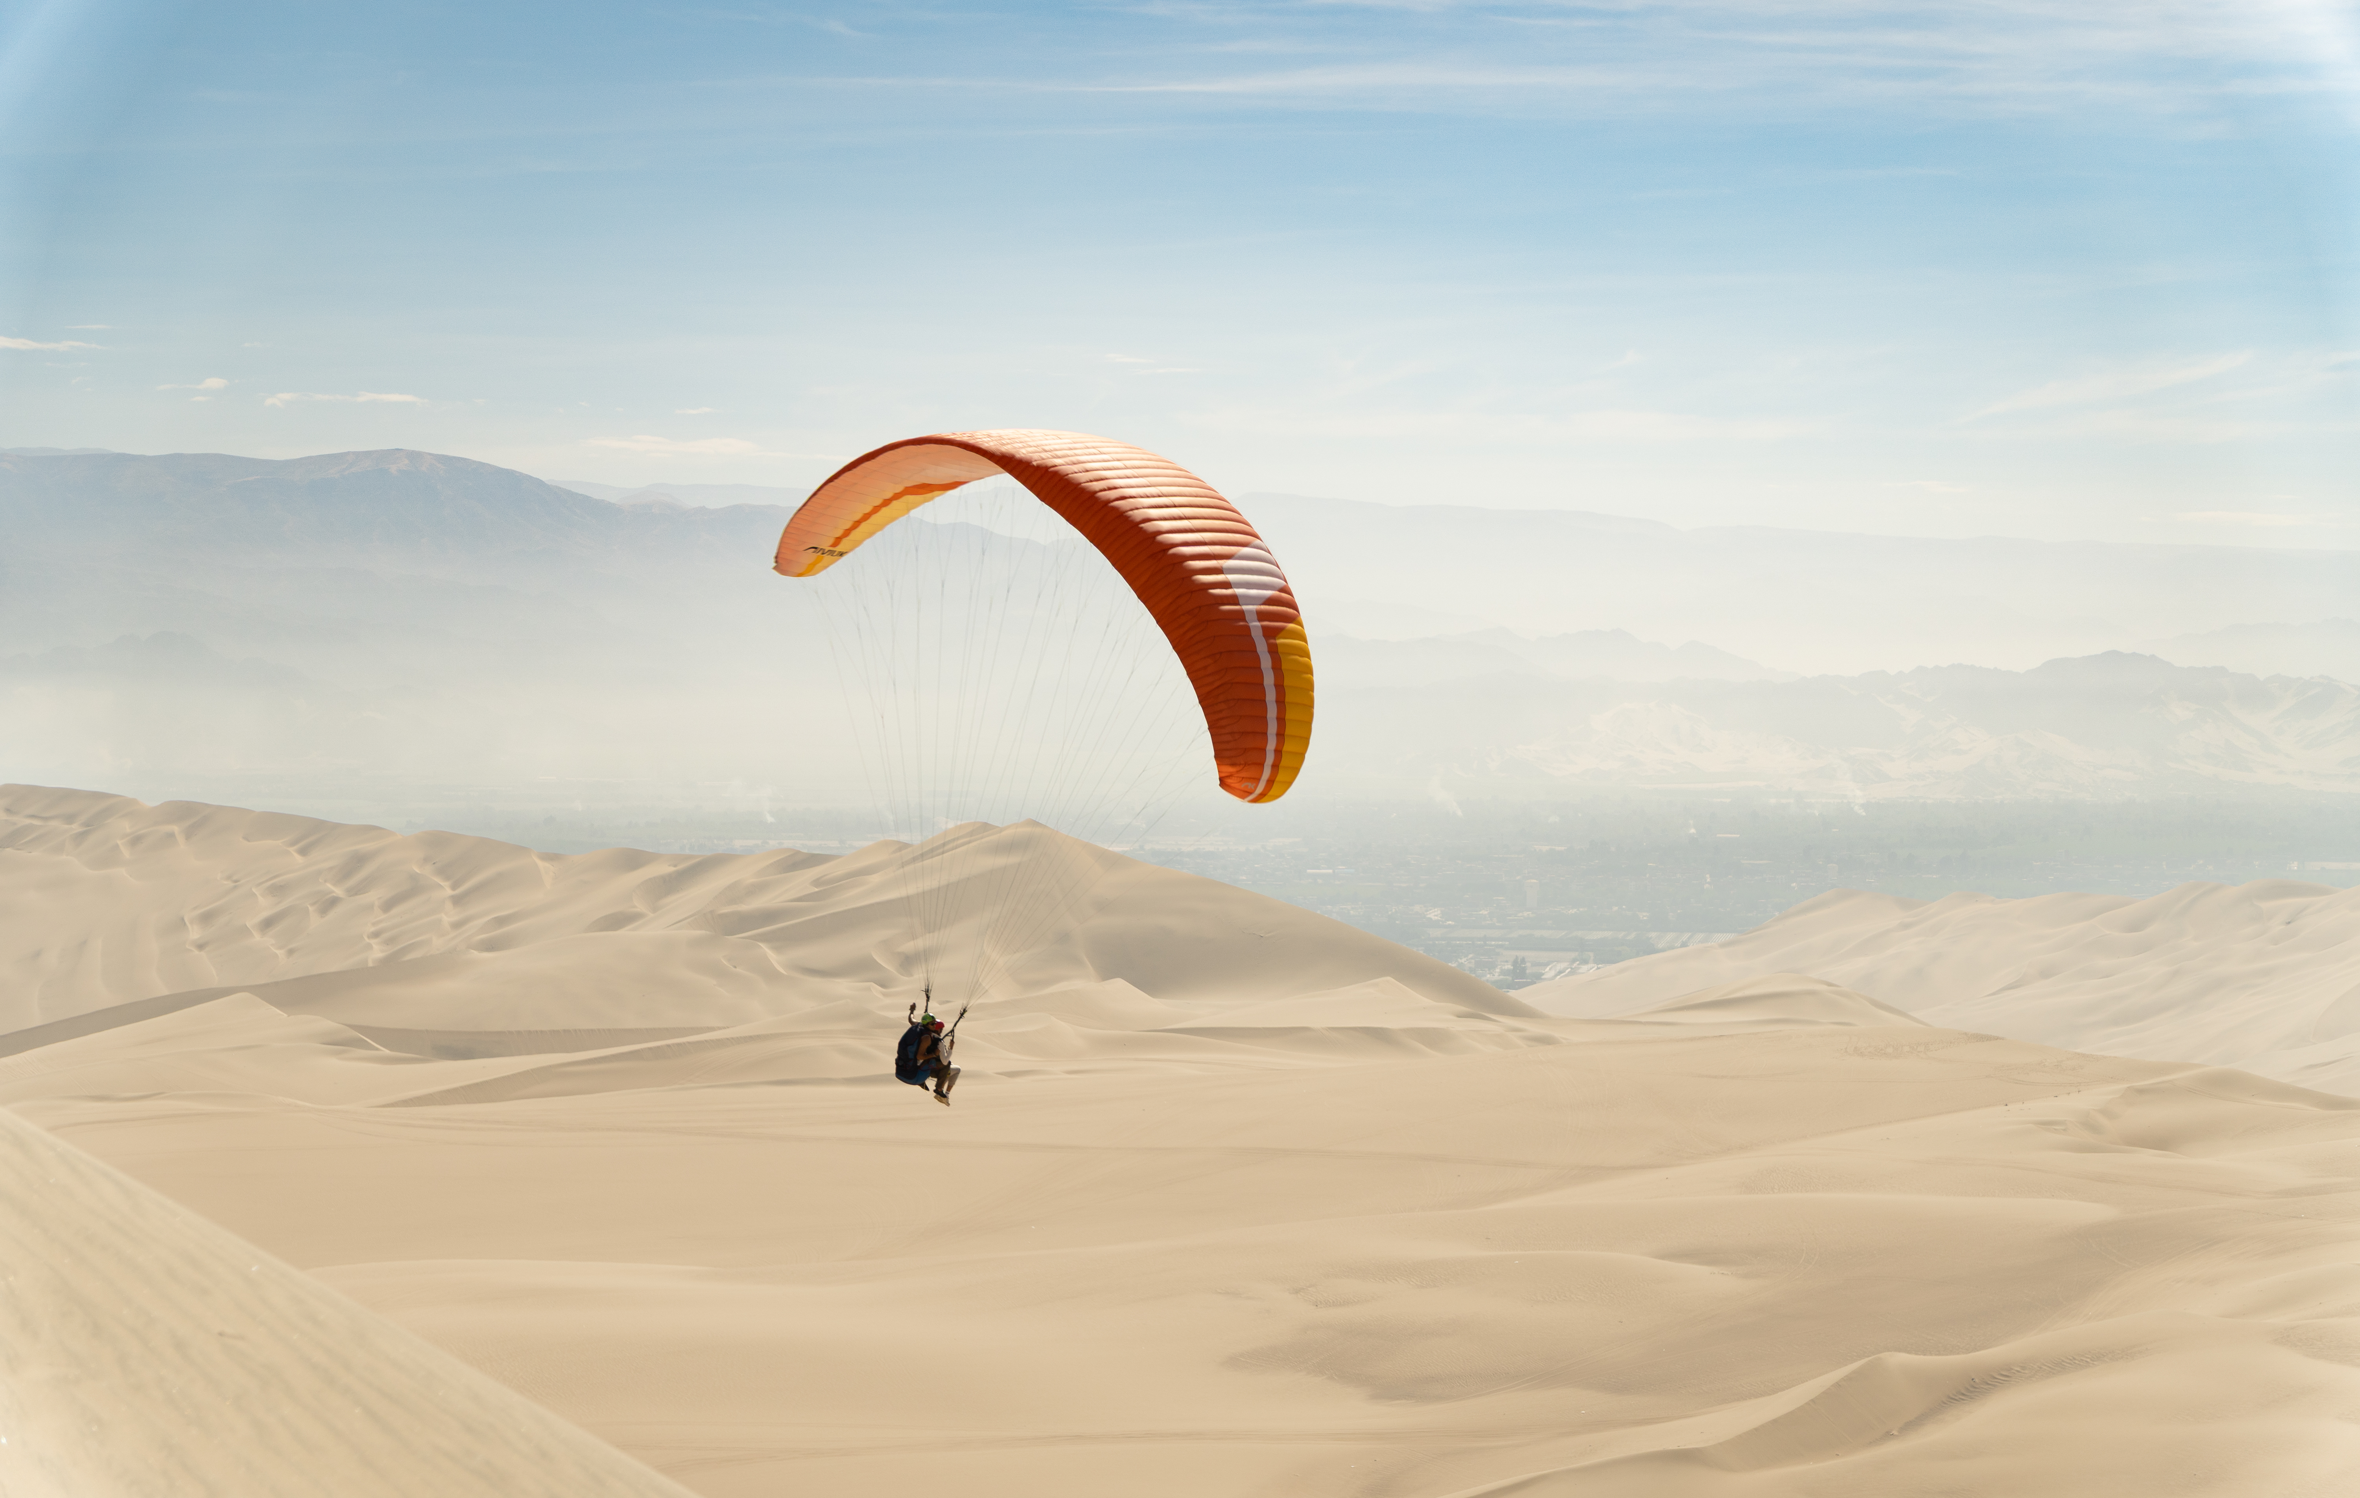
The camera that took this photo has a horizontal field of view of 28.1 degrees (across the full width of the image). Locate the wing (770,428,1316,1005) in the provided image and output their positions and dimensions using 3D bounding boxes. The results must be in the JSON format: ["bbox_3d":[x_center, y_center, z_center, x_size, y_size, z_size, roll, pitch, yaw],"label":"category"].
[{"bbox_3d":[-2.380,-0.400,76.000,3.400,9.300,12.000,-3,20,-41],"label":"wing"}]

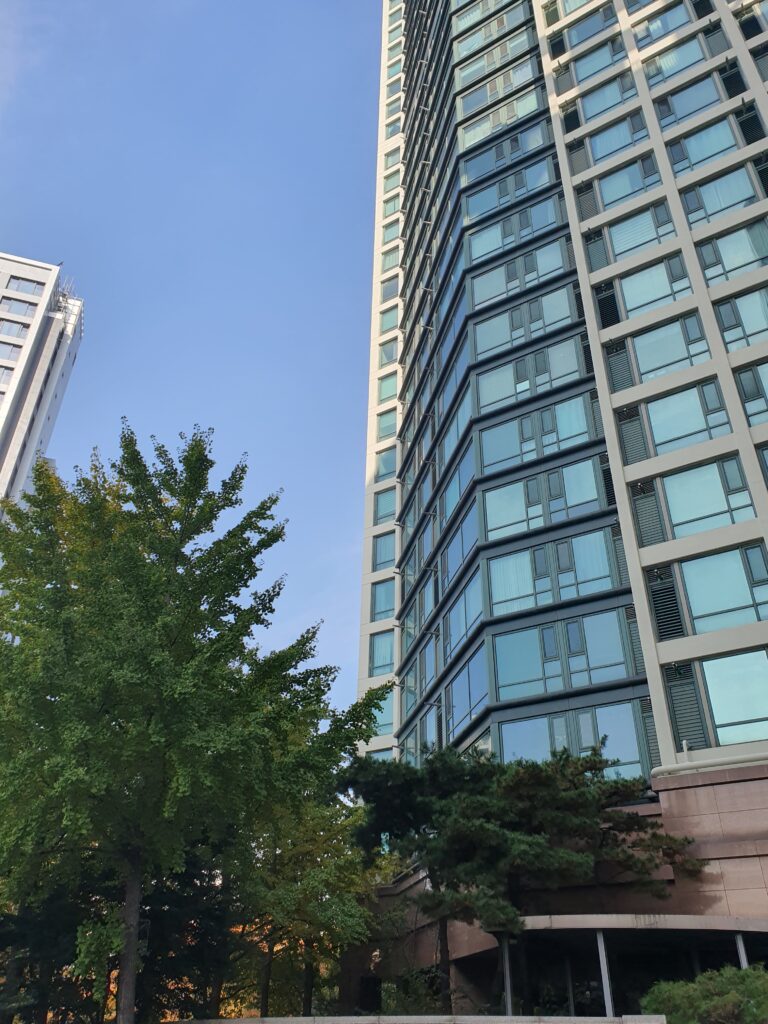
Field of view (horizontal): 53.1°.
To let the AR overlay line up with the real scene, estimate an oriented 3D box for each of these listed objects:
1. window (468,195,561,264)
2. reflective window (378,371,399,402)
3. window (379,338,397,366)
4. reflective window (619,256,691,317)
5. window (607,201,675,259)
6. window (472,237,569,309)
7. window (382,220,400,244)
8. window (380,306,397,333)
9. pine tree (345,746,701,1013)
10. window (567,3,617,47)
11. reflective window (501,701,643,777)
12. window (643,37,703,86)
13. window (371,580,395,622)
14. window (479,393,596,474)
[{"bbox_3d":[6.098,-13.369,36.455,4.400,2.220,0.200,-18,-37,27],"label":"window"},{"bbox_3d":[0.383,-7.998,50.518,1.525,2.165,0.200,-18,-37,27],"label":"reflective window"},{"bbox_3d":[0.353,-10.553,51.285,1.495,2.265,0.200,-18,-37,27],"label":"window"},{"bbox_3d":[9.767,-8.195,27.930,2.280,2.120,0.200,-18,-37,27],"label":"reflective window"},{"bbox_3d":[9.991,-10.789,29.818,2.333,2.165,0.200,-18,-37,27],"label":"window"},{"bbox_3d":[6.030,-10.695,34.660,4.560,2.174,0.200,-18,-37,27],"label":"window"},{"bbox_3d":[0.578,-21.491,59.124,1.500,2.120,0.200,-18,-37,27],"label":"window"},{"bbox_3d":[0.408,-13.111,52.889,1.495,2.265,0.200,-18,-37,27],"label":"window"},{"bbox_3d":[2.578,7.323,14.353,6.650,5.690,5.200,1,-33,0],"label":"pine tree"},{"bbox_3d":[10.139,-23.511,37.405,2.271,2.144,0.200,-18,-37,27],"label":"window"},{"bbox_3d":[5.672,7.323,23.722,4.483,2.226,0.200,-18,-37,27],"label":"reflective window"},{"bbox_3d":[12.417,-19.158,32.897,2.353,2.144,0.200,-18,-37,27],"label":"window"},{"bbox_3d":[0.021,4.798,41.664,1.495,2.265,0.200,-18,-37,27],"label":"window"},{"bbox_3d":[5.864,-3.020,29.850,4.560,2.174,0.200,-18,-37,27],"label":"window"}]

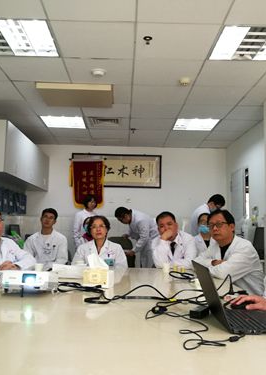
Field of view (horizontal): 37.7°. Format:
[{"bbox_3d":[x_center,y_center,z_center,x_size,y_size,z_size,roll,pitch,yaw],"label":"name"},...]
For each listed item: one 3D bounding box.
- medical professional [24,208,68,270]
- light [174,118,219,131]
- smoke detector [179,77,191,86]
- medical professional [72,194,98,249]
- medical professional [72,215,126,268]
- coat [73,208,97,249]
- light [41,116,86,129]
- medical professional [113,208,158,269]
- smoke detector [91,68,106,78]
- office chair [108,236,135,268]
[{"bbox_3d":[-0.833,0.853,3.603,0.520,1.320,0.680,2,-6,-9],"label":"medical professional"},{"bbox_3d":[0.865,-0.867,5.391,0.600,0.080,0.600,1,-6,-1],"label":"light"},{"bbox_3d":[0.490,-1.000,3.704,0.115,0.050,0.115,1,-6,-1],"label":"smoke detector"},{"bbox_3d":[-0.653,0.911,5.515,0.470,1.595,0.320,3,-6,-21],"label":"medical professional"},{"bbox_3d":[-0.326,0.900,3.800,0.540,1.270,0.720,1,-6,-3],"label":"medical professional"},{"bbox_3d":[-0.614,0.787,5.435,0.460,1.000,0.300,3,-6,-15],"label":"coat"},{"bbox_3d":[-0.928,-0.902,5.334,0.600,0.070,0.591,1,-6,-1],"label":"light"},{"bbox_3d":[0.084,0.964,5.030,0.660,1.410,0.500,3,-6,-19],"label":"medical professional"},{"bbox_3d":[-0.308,-1.041,3.530,0.130,0.045,0.130,1,-6,-1],"label":"smoke detector"},{"bbox_3d":[-0.222,1.141,4.853,0.580,1.010,0.600,0,-6,5],"label":"office chair"}]

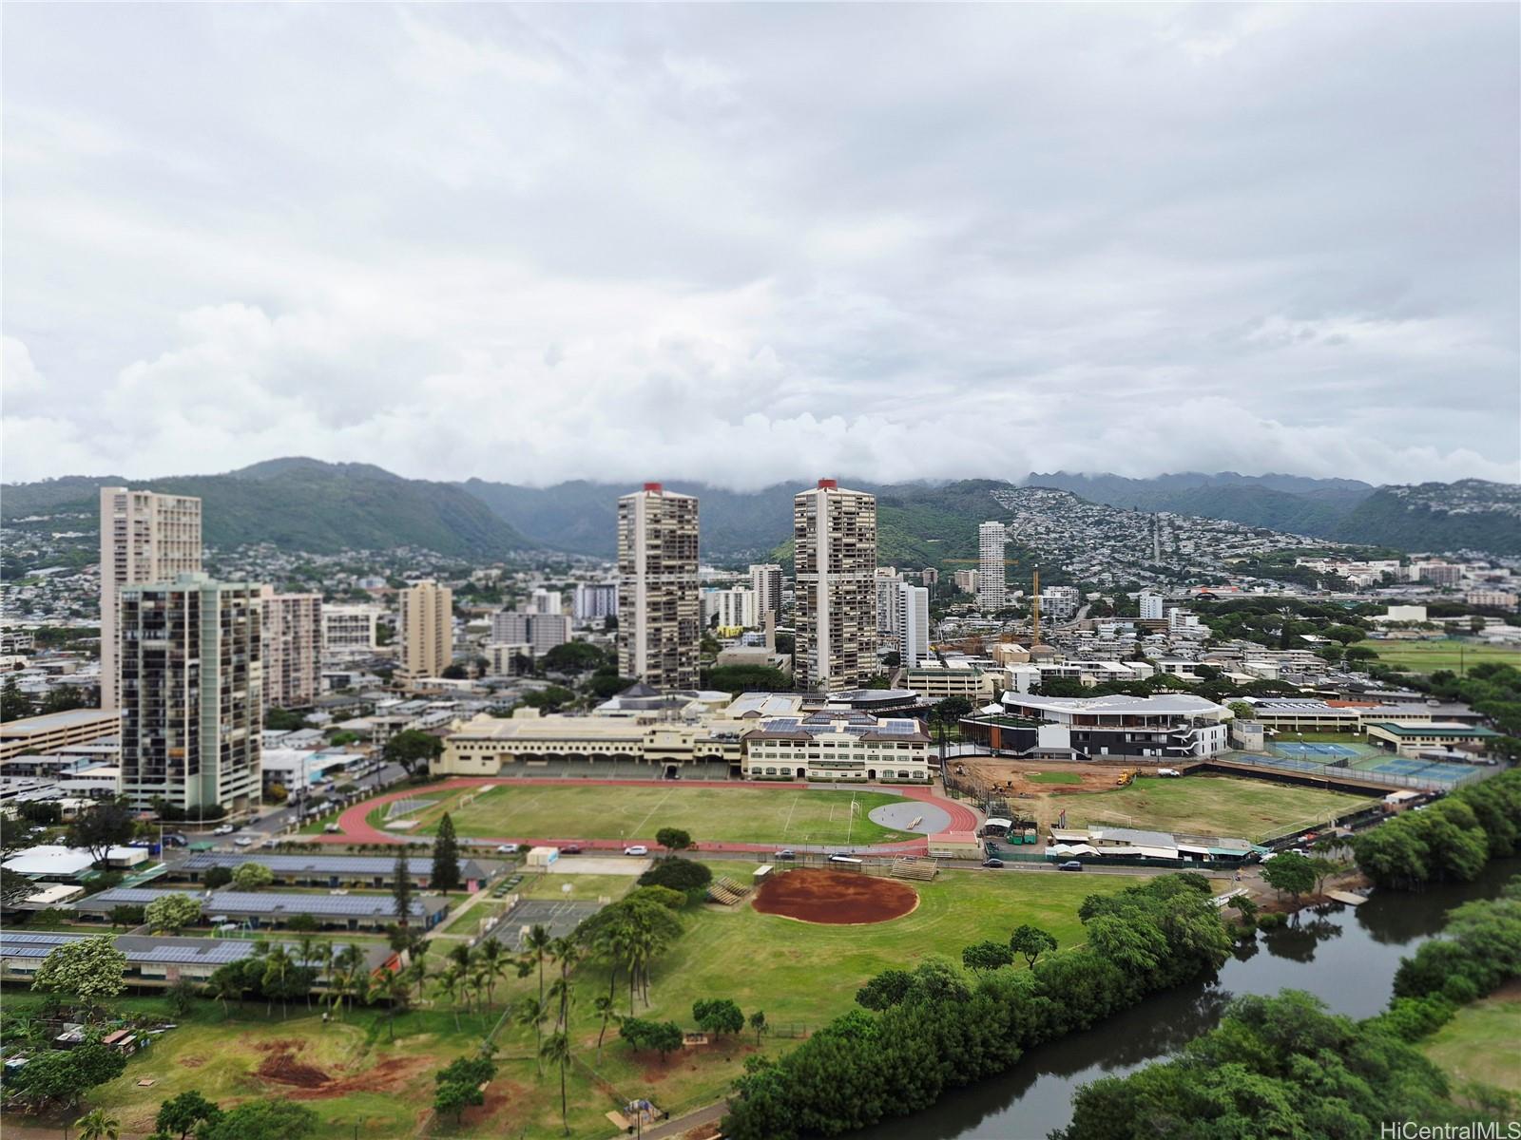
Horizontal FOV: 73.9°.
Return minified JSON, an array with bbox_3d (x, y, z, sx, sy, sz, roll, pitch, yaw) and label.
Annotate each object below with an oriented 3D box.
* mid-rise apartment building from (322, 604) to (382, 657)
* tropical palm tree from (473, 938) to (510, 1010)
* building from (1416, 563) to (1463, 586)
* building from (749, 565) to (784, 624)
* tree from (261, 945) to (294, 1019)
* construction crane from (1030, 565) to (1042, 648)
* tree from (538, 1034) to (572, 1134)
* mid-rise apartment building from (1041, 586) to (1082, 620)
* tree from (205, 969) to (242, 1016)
[{"bbox_3d":[-322.020,48.140,795.000,42.000,41.130,20.000,0,0,-3],"label":"mid-rise apartment building"},{"bbox_3d":[-40.279,60.685,151.580,5.520,11.050,5.520,0,0,6],"label":"tropical palm tree"},{"bbox_3d":[1041.534,7.290,1550.000,60.000,34.000,22.000,-1,0,30],"label":"building"},{"bbox_3d":[7.663,29.259,1185.000,28.000,70.000,27.000,-1,0,30],"label":"building"},{"bbox_3d":[-72.380,62.100,152.100,4.830,10.990,4.830,0,0,0],"label":"tree"},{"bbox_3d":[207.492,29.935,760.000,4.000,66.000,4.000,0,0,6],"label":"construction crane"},{"bbox_3d":[-24.510,61.560,121.200,4.100,12.400,4.100,0,0,0],"label":"tree"},{"bbox_3d":[328.890,35.890,1110.000,43.000,36.540,30.000,0,0,5],"label":"mid-rise apartment building"},{"bbox_3d":[-79.831,62.964,150.213,5.830,7.060,5.830,0,0,6],"label":"tree"}]

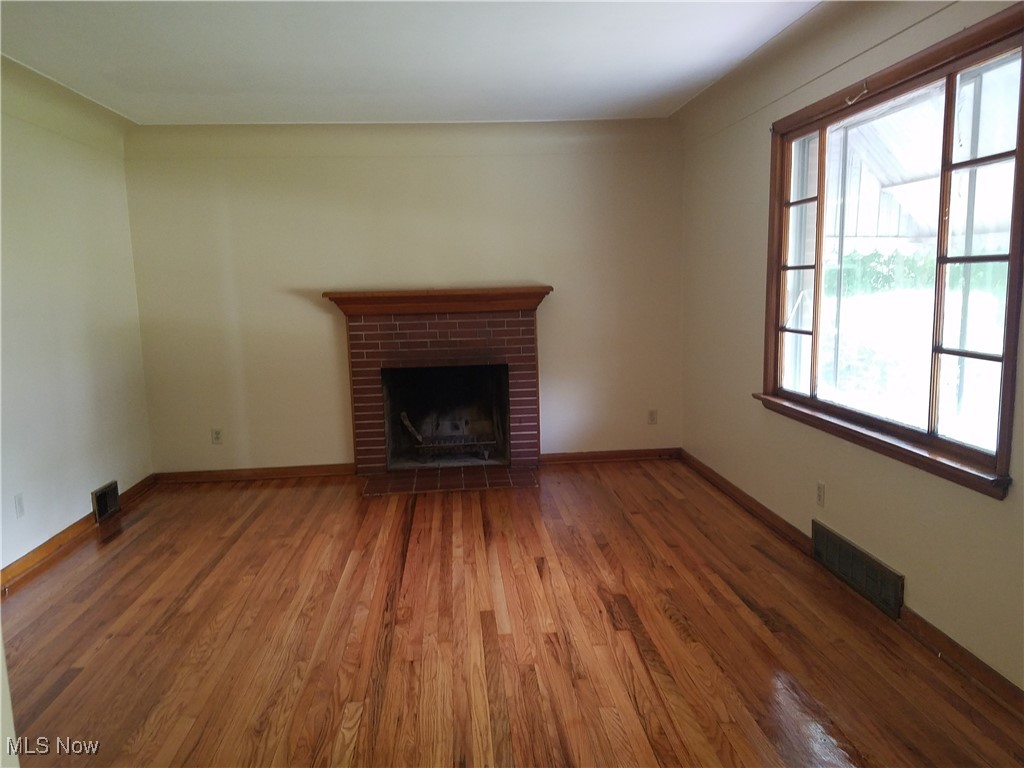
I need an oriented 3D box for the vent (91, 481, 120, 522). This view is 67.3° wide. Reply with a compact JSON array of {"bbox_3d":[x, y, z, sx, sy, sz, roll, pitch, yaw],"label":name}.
[{"bbox_3d":[-2.472,0.716,4.685,0.028,0.179,0.296,-2,8,-5],"label":"vent"}]

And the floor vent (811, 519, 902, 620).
[{"bbox_3d":[1.474,0.788,3.321,0.021,0.183,0.718,-2,8,-5],"label":"floor vent"}]

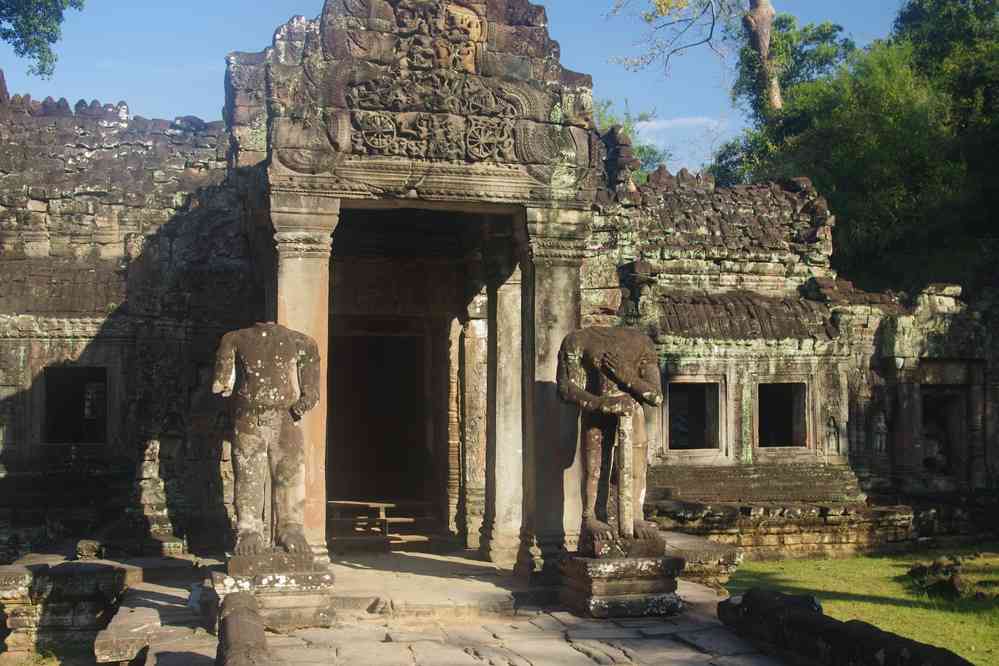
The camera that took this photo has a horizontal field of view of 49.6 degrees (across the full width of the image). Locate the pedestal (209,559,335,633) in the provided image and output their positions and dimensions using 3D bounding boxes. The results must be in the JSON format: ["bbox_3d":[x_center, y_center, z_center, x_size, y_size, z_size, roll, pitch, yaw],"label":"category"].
[{"bbox_3d":[-1.875,2.087,8.875,0.940,0.520,0.860,2,-6,-14],"label":"pedestal"}]

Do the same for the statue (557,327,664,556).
[{"bbox_3d":[0.976,0.940,9.596,0.840,1.920,0.520,2,-6,-14],"label":"statue"}]

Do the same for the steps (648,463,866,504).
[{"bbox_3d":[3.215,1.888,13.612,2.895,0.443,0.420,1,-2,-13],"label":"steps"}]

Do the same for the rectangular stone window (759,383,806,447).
[{"bbox_3d":[4.019,1.190,15.595,0.755,0.927,0.250,2,-6,-14],"label":"rectangular stone window"}]

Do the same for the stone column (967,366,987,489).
[{"bbox_3d":[6.586,1.307,15.072,0.260,1.678,0.260,1,-2,-13],"label":"stone column"}]

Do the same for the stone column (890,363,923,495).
[{"bbox_3d":[5.987,1.406,15.983,0.382,1.866,0.300,2,-6,-14],"label":"stone column"}]

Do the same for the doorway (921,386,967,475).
[{"bbox_3d":[6.565,1.459,16.214,0.782,1.302,0.280,2,-6,-14],"label":"doorway"}]

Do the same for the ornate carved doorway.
[{"bbox_3d":[-0.667,0.456,9.021,1.620,2.900,0.800,1,-2,-13],"label":"ornate carved doorway"}]

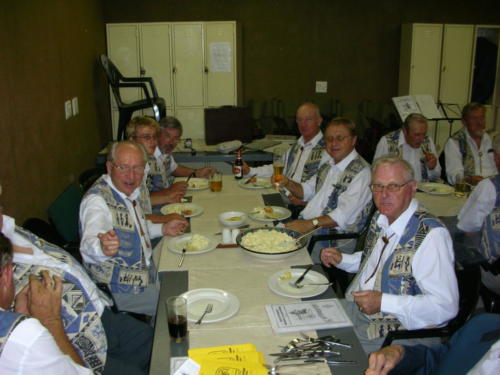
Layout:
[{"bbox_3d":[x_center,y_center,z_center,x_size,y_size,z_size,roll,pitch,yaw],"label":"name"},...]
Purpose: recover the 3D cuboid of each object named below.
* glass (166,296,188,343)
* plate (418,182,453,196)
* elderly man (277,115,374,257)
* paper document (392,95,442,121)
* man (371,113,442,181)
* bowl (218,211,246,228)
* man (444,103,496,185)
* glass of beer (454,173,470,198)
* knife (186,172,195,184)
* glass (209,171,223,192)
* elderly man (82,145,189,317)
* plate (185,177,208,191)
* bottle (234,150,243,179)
[{"bbox_3d":[-0.257,0.474,1.812,0.072,0.152,0.072,0,18,0],"label":"glass"},{"bbox_3d":[1.280,0.019,3.483,0.260,0.025,0.260,0,18,0],"label":"plate"},{"bbox_3d":[0.430,0.269,2.884,0.780,1.330,0.600,-8,20,-23],"label":"elderly man"},{"bbox_3d":[1.607,-0.761,4.850,0.410,0.020,0.290,-5,60,-12],"label":"paper document"},{"bbox_3d":[1.120,0.069,3.693,0.530,1.220,0.720,-2,19,-7],"label":"man"},{"bbox_3d":[-0.098,0.187,2.885,0.155,0.052,0.155,0,18,0],"label":"bowl"},{"bbox_3d":[1.630,0.032,3.701,0.530,1.280,0.720,-6,19,-17],"label":"man"},{"bbox_3d":[1.411,-0.021,3.333,0.085,0.145,0.085,0,19,0],"label":"glass of beer"},{"bbox_3d":[-0.399,-0.039,3.250,0.015,0.020,0.190,12,59,32],"label":"knife"},{"bbox_3d":[-0.230,-0.038,3.474,0.086,0.123,0.086,0,18,0],"label":"glass"},{"bbox_3d":[-0.470,0.453,2.366,0.780,1.320,0.600,12,22,33],"label":"elderly man"},{"bbox_3d":[-0.406,-0.018,3.572,0.260,0.025,0.260,0,18,0],"label":"plate"},{"bbox_3d":[-0.081,-0.171,3.748,0.060,0.213,0.060,0,18,0],"label":"bottle"}]

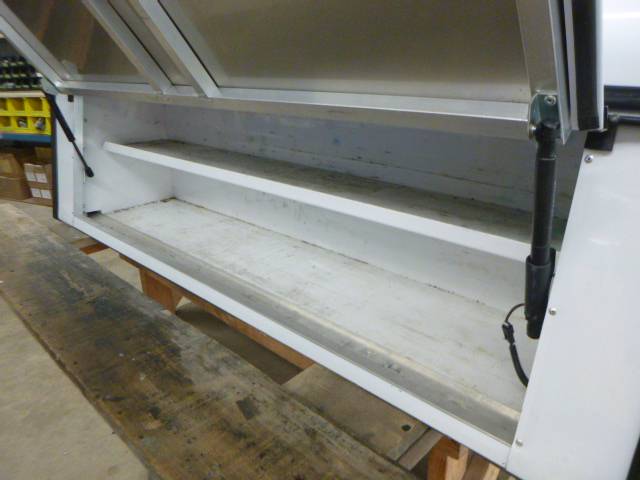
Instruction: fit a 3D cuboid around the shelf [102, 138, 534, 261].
[{"bbox_3d":[-0.120,-0.198,1.339,1.665,0.036,0.262,18,28,39],"label":"shelf"}]

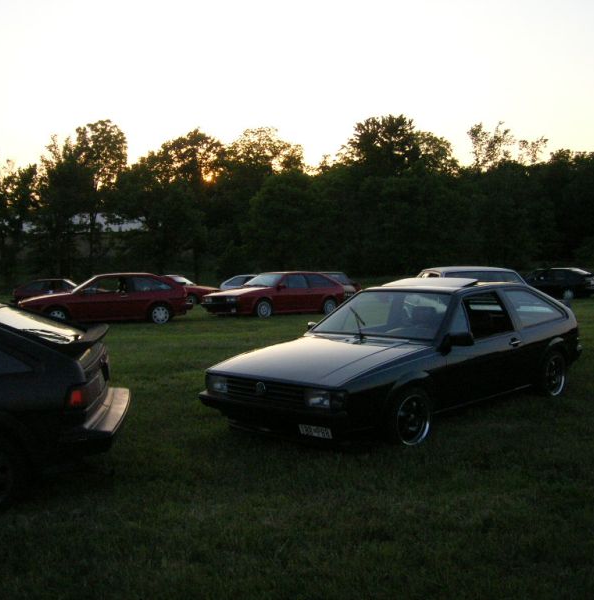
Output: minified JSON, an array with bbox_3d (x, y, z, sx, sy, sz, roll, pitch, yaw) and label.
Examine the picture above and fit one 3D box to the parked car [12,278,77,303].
[{"bbox_3d":[-9.300,-0.161,31.500,4.150,1.290,1.640,-1,3,-3],"label":"parked car"}]

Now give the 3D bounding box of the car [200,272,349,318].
[{"bbox_3d":[-0.550,-0.137,21.500,4.100,1.270,1.630,-3,3,-41],"label":"car"}]

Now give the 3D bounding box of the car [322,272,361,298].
[{"bbox_3d":[0.950,-0.430,31.000,1.650,1.310,4.100,-2,3,-20],"label":"car"}]

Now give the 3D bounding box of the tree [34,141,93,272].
[{"bbox_3d":[-25.852,-10.352,87.000,6.800,15.600,6.800,-1,3,0],"label":"tree"}]

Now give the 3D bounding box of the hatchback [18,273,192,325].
[{"bbox_3d":[-4.650,-0.025,19.350,4.100,1.270,1.630,-2,3,-11],"label":"hatchback"}]

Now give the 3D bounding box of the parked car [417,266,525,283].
[{"bbox_3d":[2.980,0.052,15.200,1.670,1.380,4.150,-2,3,-16],"label":"parked car"}]

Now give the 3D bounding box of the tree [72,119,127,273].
[{"bbox_3d":[-23.006,-12.352,92.000,6.600,17.800,6.600,-1,3,0],"label":"tree"}]

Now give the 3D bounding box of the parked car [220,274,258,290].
[{"bbox_3d":[-0.850,-0.309,30.500,4.100,1.300,1.640,0,3,24],"label":"parked car"}]

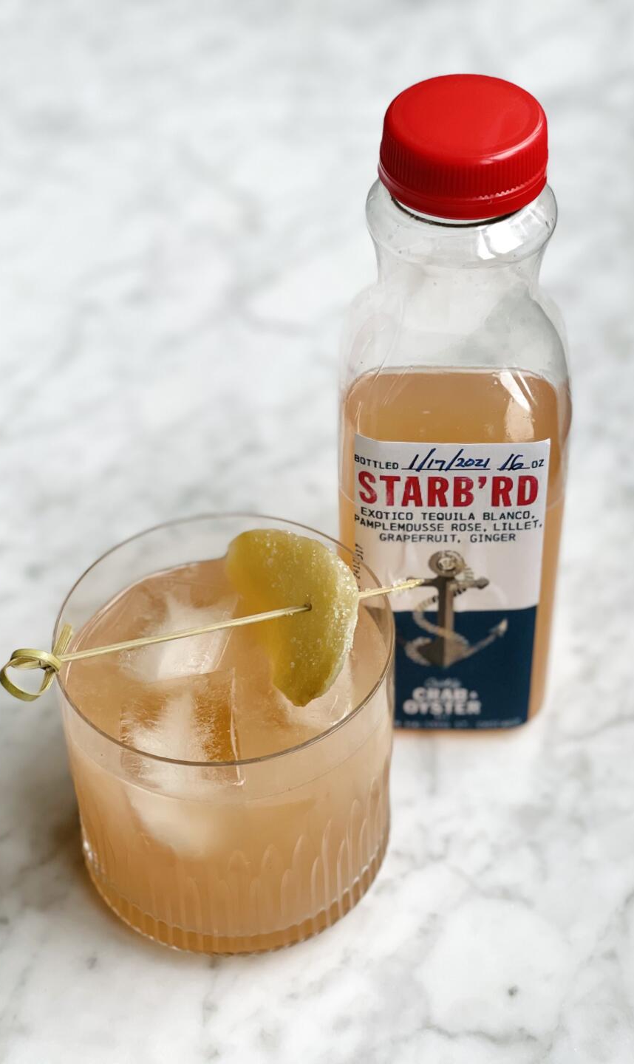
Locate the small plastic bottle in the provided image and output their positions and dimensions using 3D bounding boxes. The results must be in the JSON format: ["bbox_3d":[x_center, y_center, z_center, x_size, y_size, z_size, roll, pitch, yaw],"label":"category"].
[{"bbox_3d":[0.037,-0.029,0.545,0.061,0.192,0.061,-1,43,0],"label":"small plastic bottle"}]

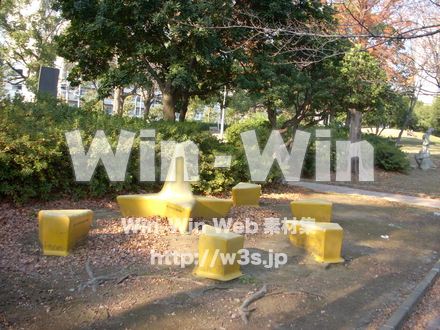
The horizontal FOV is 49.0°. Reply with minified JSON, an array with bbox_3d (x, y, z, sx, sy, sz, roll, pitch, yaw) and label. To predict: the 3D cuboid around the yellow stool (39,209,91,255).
[{"bbox_3d":[-1.800,0.763,5.690,0.450,0.420,0.650,4,4,15],"label":"yellow stool"}]

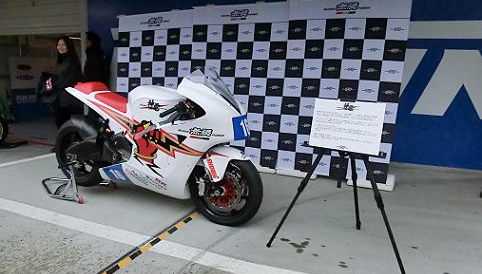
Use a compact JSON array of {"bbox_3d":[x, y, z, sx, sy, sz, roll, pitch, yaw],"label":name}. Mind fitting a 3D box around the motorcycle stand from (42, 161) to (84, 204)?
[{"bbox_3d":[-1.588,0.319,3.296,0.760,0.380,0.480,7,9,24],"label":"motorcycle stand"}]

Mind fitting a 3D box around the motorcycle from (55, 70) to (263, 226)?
[{"bbox_3d":[-0.780,0.018,2.887,2.100,1.180,0.640,7,9,24],"label":"motorcycle"}]

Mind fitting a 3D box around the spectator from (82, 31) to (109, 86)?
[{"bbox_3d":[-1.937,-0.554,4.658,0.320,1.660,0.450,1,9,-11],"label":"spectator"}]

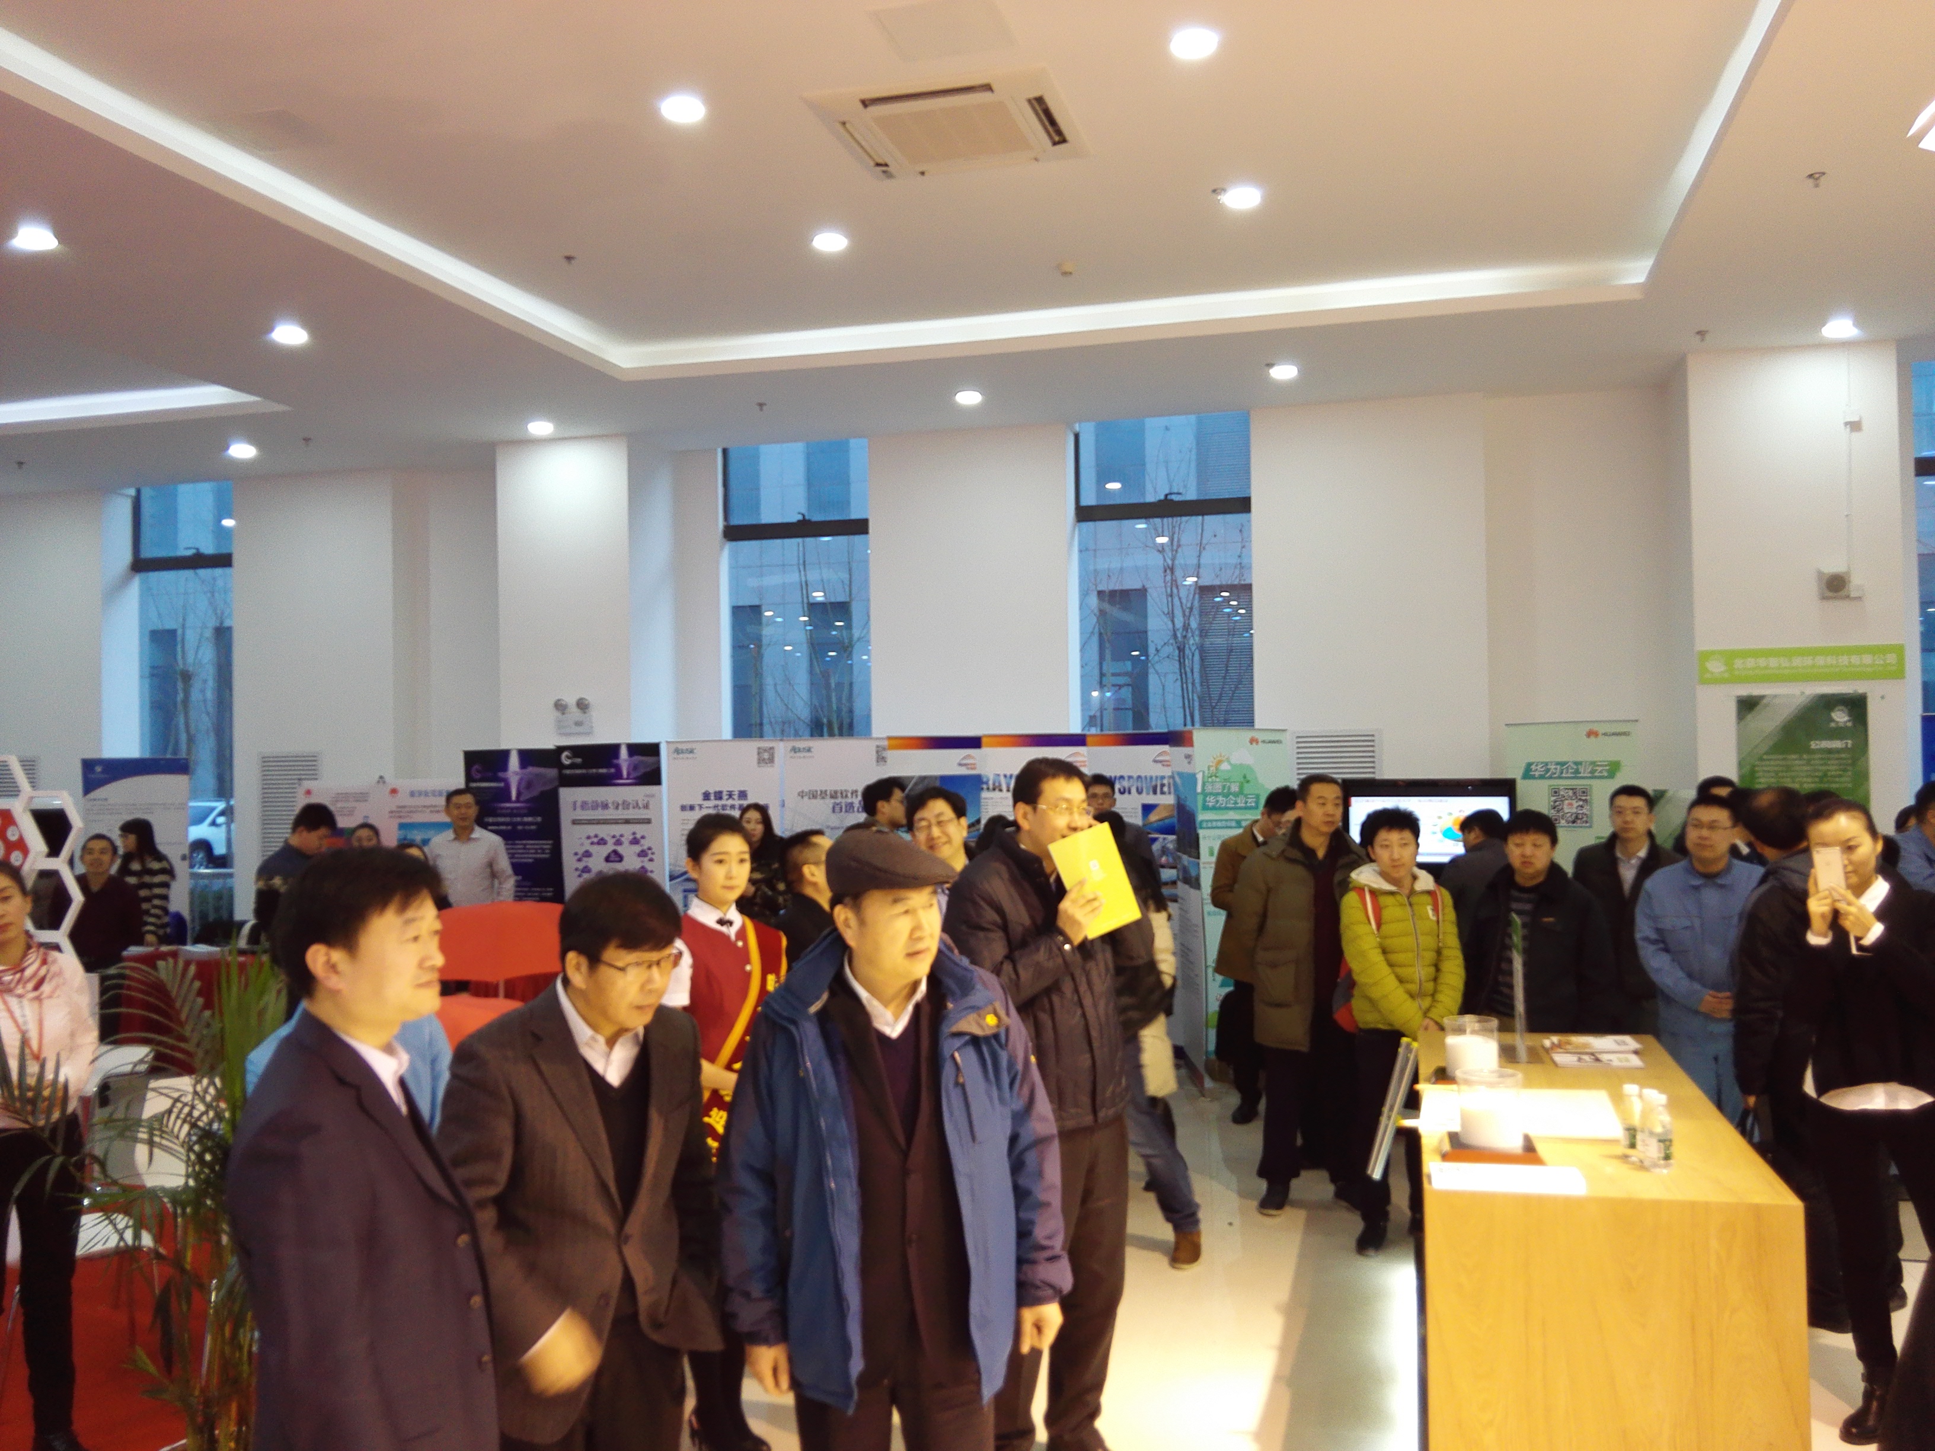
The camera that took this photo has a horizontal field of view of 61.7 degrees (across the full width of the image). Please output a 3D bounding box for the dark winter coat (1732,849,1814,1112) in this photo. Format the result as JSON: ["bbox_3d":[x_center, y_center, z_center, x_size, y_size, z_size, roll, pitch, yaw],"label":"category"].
[{"bbox_3d":[2.697,0.843,5.150,0.520,0.870,0.340,-1,-1,9],"label":"dark winter coat"}]

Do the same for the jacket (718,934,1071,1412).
[{"bbox_3d":[-0.132,0.750,2.750,0.570,0.790,0.340,-1,-1,-10],"label":"jacket"}]

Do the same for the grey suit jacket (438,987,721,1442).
[{"bbox_3d":[-0.627,0.769,2.630,0.490,0.680,0.400,0,-2,-42],"label":"grey suit jacket"}]

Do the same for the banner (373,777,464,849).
[{"bbox_3d":[-4.132,1.281,12.291,0.800,1.800,0.100,-1,-1,15],"label":"banner"}]

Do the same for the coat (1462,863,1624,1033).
[{"bbox_3d":[2.111,0.874,5.950,0.600,0.780,0.360,-2,-2,36],"label":"coat"}]

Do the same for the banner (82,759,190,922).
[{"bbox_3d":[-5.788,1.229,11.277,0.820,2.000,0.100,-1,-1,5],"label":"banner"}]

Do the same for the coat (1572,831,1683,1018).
[{"bbox_3d":[2.856,0.845,7.000,0.500,0.770,0.320,-1,-1,24],"label":"coat"}]

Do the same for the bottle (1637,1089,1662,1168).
[{"bbox_3d":[1.600,0.941,3.800,0.062,0.178,0.062,-1,-1,15],"label":"bottle"}]

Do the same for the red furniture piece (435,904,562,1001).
[{"bbox_3d":[-2.088,1.446,7.400,0.800,1.200,0.550,-1,-1,-6],"label":"red furniture piece"}]

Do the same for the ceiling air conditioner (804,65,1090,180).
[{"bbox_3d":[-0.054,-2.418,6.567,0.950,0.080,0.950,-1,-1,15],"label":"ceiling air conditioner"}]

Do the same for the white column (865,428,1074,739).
[{"bbox_3d":[0.065,-0.004,11.743,1.470,4.180,0.350,-1,-1,15],"label":"white column"}]

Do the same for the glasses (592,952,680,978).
[{"bbox_3d":[-0.595,0.397,2.820,0.140,0.042,0.140,12,12,36],"label":"glasses"}]

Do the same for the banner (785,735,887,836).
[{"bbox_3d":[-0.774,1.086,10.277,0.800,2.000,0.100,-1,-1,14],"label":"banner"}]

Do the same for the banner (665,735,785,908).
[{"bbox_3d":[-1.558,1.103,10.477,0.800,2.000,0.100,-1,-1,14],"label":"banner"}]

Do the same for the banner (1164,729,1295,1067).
[{"bbox_3d":[1.538,1.021,9.400,0.760,2.000,0.150,-1,-1,-7],"label":"banner"}]

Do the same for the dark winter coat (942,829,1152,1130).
[{"bbox_3d":[0.216,0.656,4.250,0.510,0.760,0.400,0,-2,-35],"label":"dark winter coat"}]

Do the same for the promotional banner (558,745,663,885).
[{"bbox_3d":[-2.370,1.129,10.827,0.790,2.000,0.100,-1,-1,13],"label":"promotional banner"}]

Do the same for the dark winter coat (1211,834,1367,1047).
[{"bbox_3d":[1.353,0.864,6.550,0.600,0.920,0.380,0,-1,-18],"label":"dark winter coat"}]

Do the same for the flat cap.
[{"bbox_3d":[-0.140,0.252,2.970,0.270,0.125,0.200,-7,-5,40],"label":"flat cap"}]

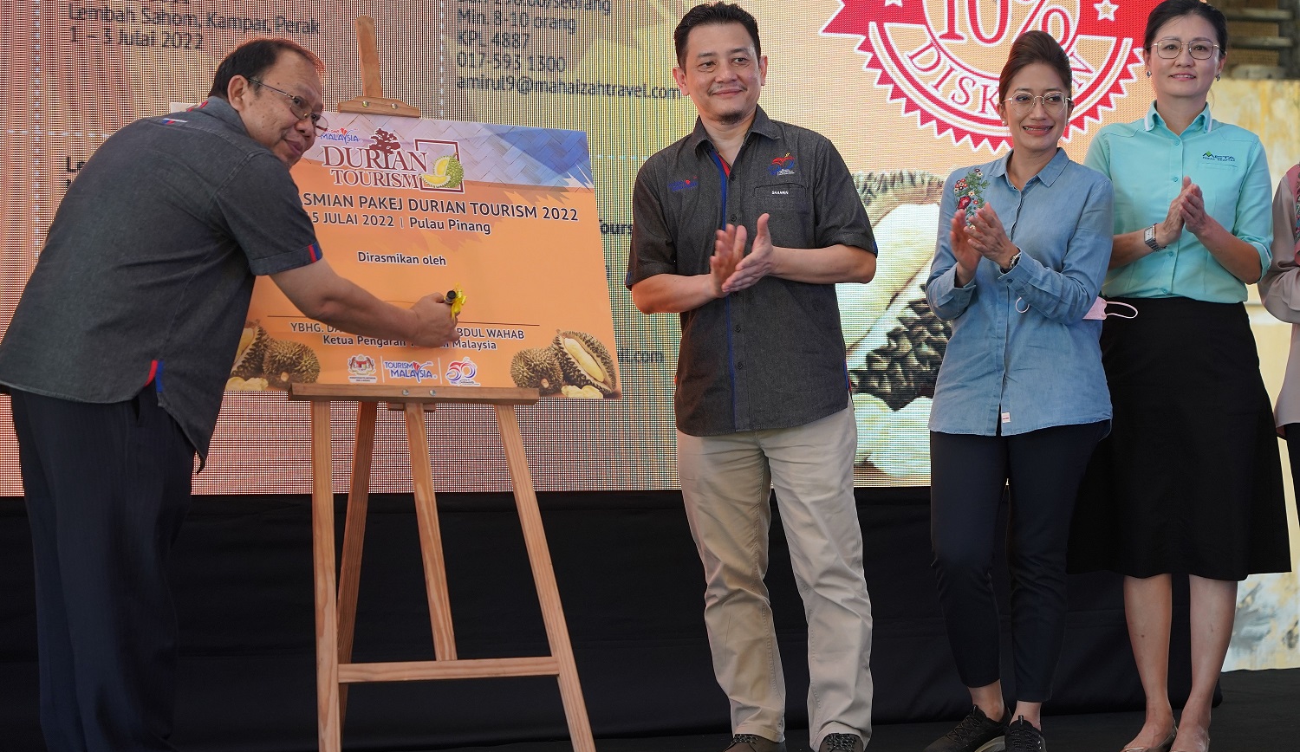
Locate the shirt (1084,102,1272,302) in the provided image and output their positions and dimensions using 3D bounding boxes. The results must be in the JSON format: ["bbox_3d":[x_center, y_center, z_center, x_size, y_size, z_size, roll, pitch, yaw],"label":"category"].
[{"bbox_3d":[1.173,-0.379,6.610,0.430,0.460,0.300,0,0,11],"label":"shirt"}]

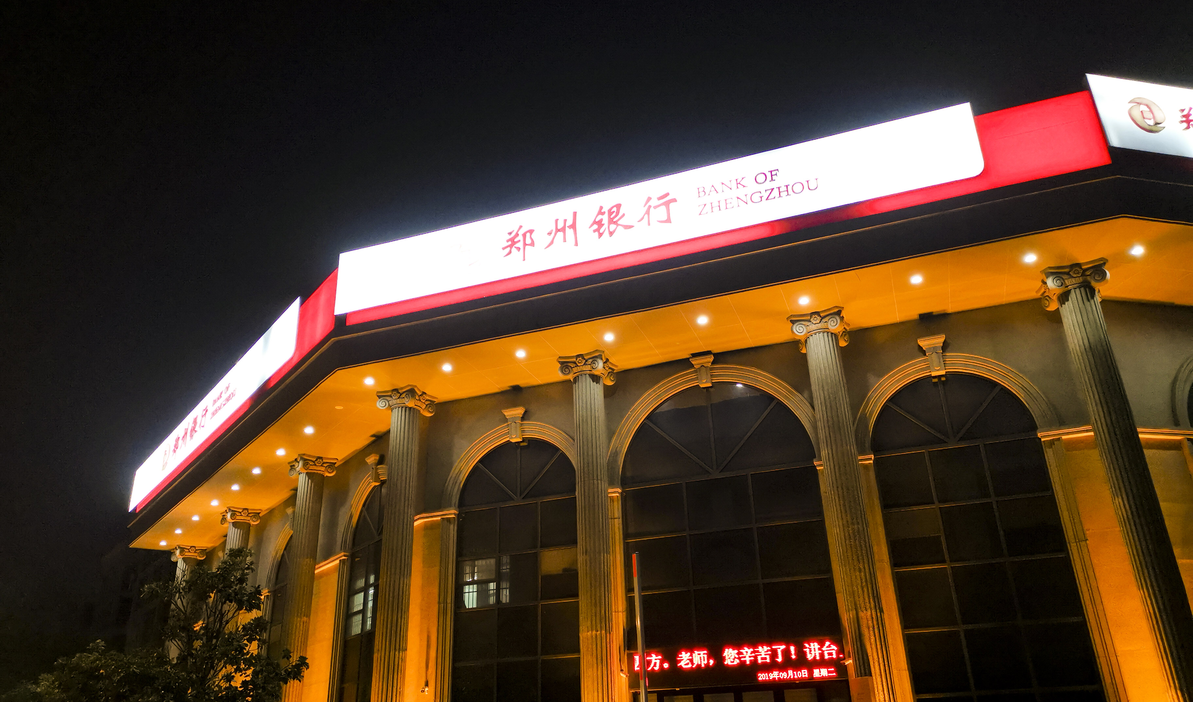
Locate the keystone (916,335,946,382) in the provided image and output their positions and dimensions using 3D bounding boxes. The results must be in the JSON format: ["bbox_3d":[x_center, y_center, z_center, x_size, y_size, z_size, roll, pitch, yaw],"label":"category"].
[{"bbox_3d":[7.247,0.106,19.908,0.578,0.823,0.250,-11,-27,17],"label":"keystone"}]

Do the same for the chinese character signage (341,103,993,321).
[{"bbox_3d":[0.650,-2.869,20.626,14.749,1.741,0.300,-11,-27,17],"label":"chinese character signage"}]

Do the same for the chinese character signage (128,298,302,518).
[{"bbox_3d":[-13.968,2.647,32.959,0.233,1.855,18.656,17,-31,-34],"label":"chinese character signage"}]

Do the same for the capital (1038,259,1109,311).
[{"bbox_3d":[10.303,-1.380,20.042,1.325,0.541,1.325,-10,-27,17],"label":"capital"}]

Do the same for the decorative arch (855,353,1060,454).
[{"bbox_3d":[7.771,1.082,20.807,4.155,2.099,0.318,-10,-27,17],"label":"decorative arch"}]

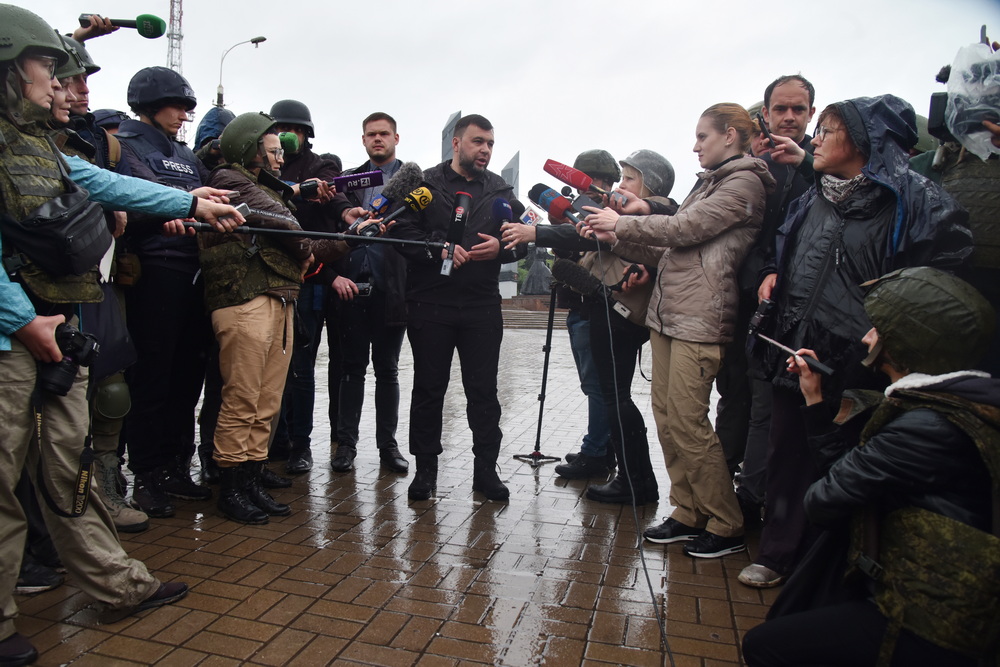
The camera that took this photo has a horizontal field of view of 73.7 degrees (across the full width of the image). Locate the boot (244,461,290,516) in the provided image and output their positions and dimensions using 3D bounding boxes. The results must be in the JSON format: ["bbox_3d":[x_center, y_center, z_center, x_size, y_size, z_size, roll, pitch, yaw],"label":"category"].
[{"bbox_3d":[-0.985,0.624,2.850,0.280,0.240,0.105,4,4,32],"label":"boot"}]

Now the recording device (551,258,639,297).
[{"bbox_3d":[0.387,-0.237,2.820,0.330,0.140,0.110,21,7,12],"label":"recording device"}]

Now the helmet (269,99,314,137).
[{"bbox_3d":[-1.070,-1.103,3.420,0.250,0.195,0.280,1,4,-22],"label":"helmet"}]

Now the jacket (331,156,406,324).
[{"bbox_3d":[-0.636,-0.475,3.520,0.490,0.870,0.310,1,3,-5],"label":"jacket"}]

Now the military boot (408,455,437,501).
[{"bbox_3d":[-0.350,0.625,3.130,0.110,0.240,0.300,3,4,12],"label":"military boot"}]

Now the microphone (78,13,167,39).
[{"bbox_3d":[-1.419,-1.155,2.500,0.310,0.075,0.075,1,3,-13],"label":"microphone"}]

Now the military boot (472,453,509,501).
[{"bbox_3d":[-0.050,0.635,3.151,0.115,0.240,0.300,1,3,-17],"label":"military boot"}]

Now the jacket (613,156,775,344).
[{"bbox_3d":[0.712,-0.310,2.490,0.600,0.710,0.470,2,4,3],"label":"jacket"}]

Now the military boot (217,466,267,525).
[{"bbox_3d":[-1.050,0.627,2.740,0.280,0.240,0.105,4,4,31],"label":"military boot"}]

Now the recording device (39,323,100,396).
[{"bbox_3d":[-1.074,0.062,1.660,0.130,0.160,0.100,19,-12,-30],"label":"recording device"}]

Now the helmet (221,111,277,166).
[{"bbox_3d":[-1.023,-0.786,2.700,0.265,0.185,0.235,-18,4,-2],"label":"helmet"}]

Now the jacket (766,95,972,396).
[{"bbox_3d":[1.240,-0.287,2.280,0.420,1.000,0.600,0,4,-26],"label":"jacket"}]

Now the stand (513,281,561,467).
[{"bbox_3d":[0.261,0.216,3.798,0.270,1.030,0.270,6,3,0],"label":"stand"}]

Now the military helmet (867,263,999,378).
[{"bbox_3d":[1.085,-0.030,1.680,0.250,0.210,0.290,-1,29,-46],"label":"military helmet"}]

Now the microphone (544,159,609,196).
[{"bbox_3d":[0.355,-0.665,2.920,0.350,0.070,0.070,31,15,23],"label":"microphone"}]

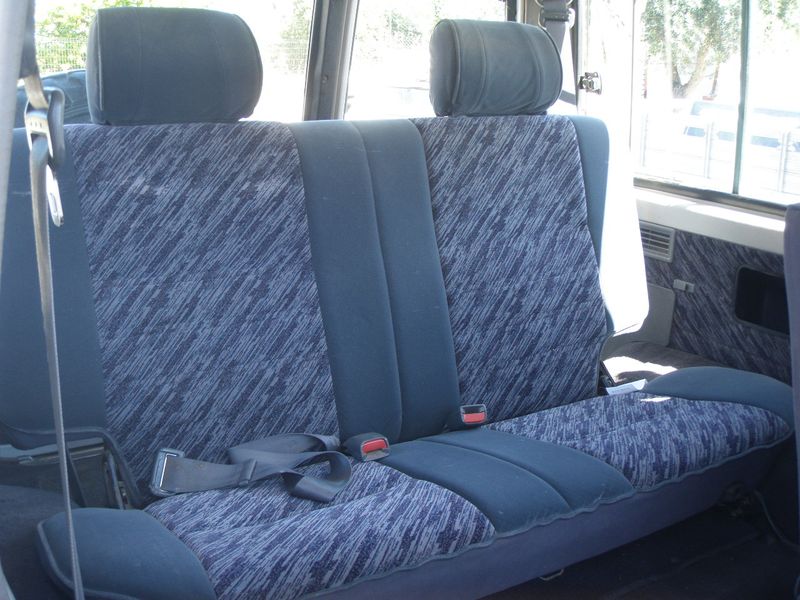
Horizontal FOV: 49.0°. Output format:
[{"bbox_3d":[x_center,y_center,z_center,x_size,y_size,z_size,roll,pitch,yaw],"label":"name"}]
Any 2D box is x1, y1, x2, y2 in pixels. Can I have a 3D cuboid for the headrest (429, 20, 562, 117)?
[{"bbox_3d":[0.173,-0.410,1.561,0.232,0.160,0.117,-8,9,-28],"label":"headrest"}]

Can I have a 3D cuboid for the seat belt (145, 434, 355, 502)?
[{"bbox_3d":[-0.179,0.228,1.233,0.310,0.075,0.170,-8,8,-28],"label":"seat belt"}]

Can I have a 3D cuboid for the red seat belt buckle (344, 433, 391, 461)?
[{"bbox_3d":[-0.054,0.221,1.346,0.044,0.031,0.075,-8,5,-28],"label":"red seat belt buckle"}]

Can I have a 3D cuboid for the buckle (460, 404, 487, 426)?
[{"bbox_3d":[0.115,0.193,1.487,0.043,0.031,0.055,-4,0,-17],"label":"buckle"}]

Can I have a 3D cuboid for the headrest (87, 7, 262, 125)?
[{"bbox_3d":[-0.329,-0.343,1.293,0.232,0.160,0.117,-8,9,-28],"label":"headrest"}]

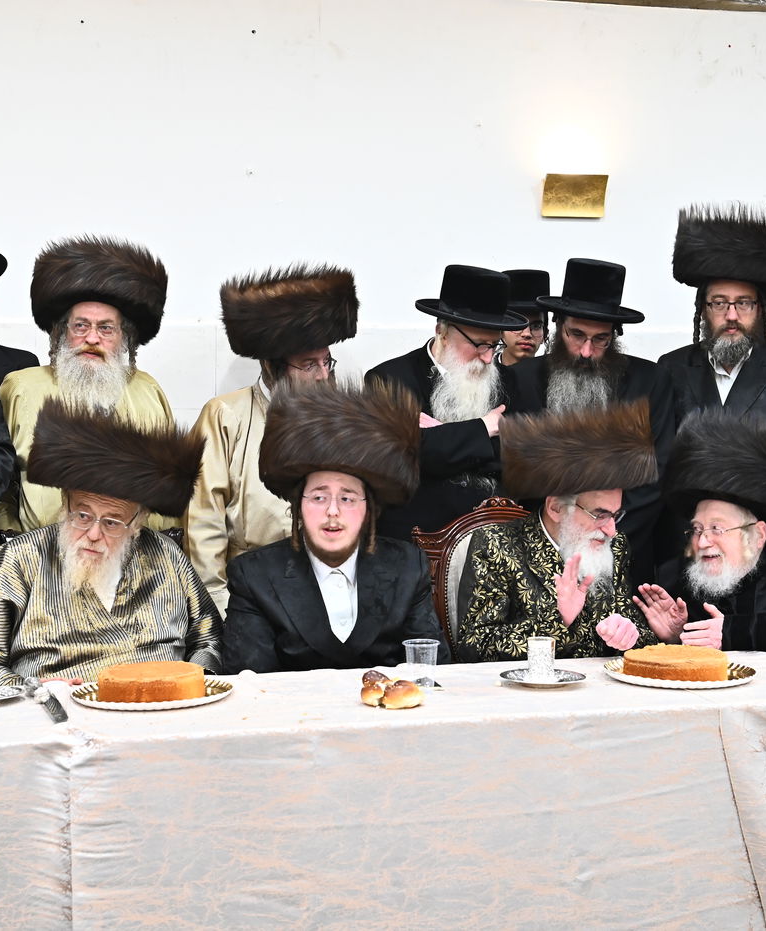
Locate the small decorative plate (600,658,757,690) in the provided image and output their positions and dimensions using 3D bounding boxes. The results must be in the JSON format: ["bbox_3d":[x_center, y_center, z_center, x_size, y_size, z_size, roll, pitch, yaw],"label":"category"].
[{"bbox_3d":[0.597,0.416,3.120,0.300,0.018,0.300,0,3,0],"label":"small decorative plate"}]

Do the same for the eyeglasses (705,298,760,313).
[{"bbox_3d":[0.931,-0.422,4.146,0.140,0.040,0.140,1,3,12],"label":"eyeglasses"}]

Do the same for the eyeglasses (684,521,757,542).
[{"bbox_3d":[0.797,0.150,3.613,0.140,0.040,0.140,-8,0,-29],"label":"eyeglasses"}]

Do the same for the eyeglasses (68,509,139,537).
[{"bbox_3d":[-0.562,0.099,3.197,0.140,0.045,0.140,13,17,5],"label":"eyeglasses"}]

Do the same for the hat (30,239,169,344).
[{"bbox_3d":[-0.758,-0.465,4.150,0.355,0.190,0.355,2,-14,-6],"label":"hat"}]

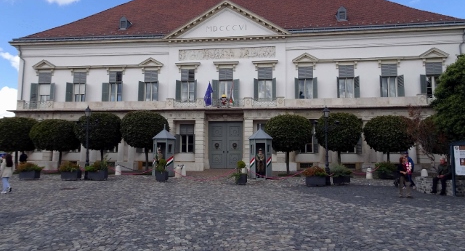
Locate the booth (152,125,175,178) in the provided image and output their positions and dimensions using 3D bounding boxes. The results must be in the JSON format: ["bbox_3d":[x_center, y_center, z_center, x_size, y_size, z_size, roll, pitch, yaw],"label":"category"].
[{"bbox_3d":[-4.610,1.697,21.834,1.600,3.543,1.420,0,-5,4],"label":"booth"}]

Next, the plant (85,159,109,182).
[{"bbox_3d":[-8.011,2.616,19.267,1.400,1.320,0.750,0,-5,7],"label":"plant"}]

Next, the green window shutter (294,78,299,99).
[{"bbox_3d":[5.379,-2.903,27.105,0.570,2.212,0.060,4,-6,-41],"label":"green window shutter"}]

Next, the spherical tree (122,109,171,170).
[{"bbox_3d":[-6.876,1.226,25.487,3.850,4.700,3.850,0,-5,6],"label":"spherical tree"}]

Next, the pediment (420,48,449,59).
[{"bbox_3d":[18.370,-6.594,29.569,2.584,1.005,0.400,0,-5,7],"label":"pediment"}]

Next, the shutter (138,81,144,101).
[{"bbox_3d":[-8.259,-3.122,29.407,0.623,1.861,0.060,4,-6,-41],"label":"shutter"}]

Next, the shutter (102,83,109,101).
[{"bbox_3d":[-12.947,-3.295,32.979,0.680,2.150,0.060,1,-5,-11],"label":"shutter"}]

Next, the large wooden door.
[{"bbox_3d":[-0.559,1.727,28.188,2.980,4.119,0.150,0,-5,6],"label":"large wooden door"}]

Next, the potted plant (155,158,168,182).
[{"bbox_3d":[-4.137,2.555,18.961,0.700,1.420,0.680,0,-5,7],"label":"potted plant"}]

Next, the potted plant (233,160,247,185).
[{"bbox_3d":[0.381,2.459,16.852,0.760,1.254,0.680,0,-5,6],"label":"potted plant"}]

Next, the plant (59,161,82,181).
[{"bbox_3d":[-9.406,2.586,18.600,1.080,1.170,0.580,0,-5,6],"label":"plant"}]

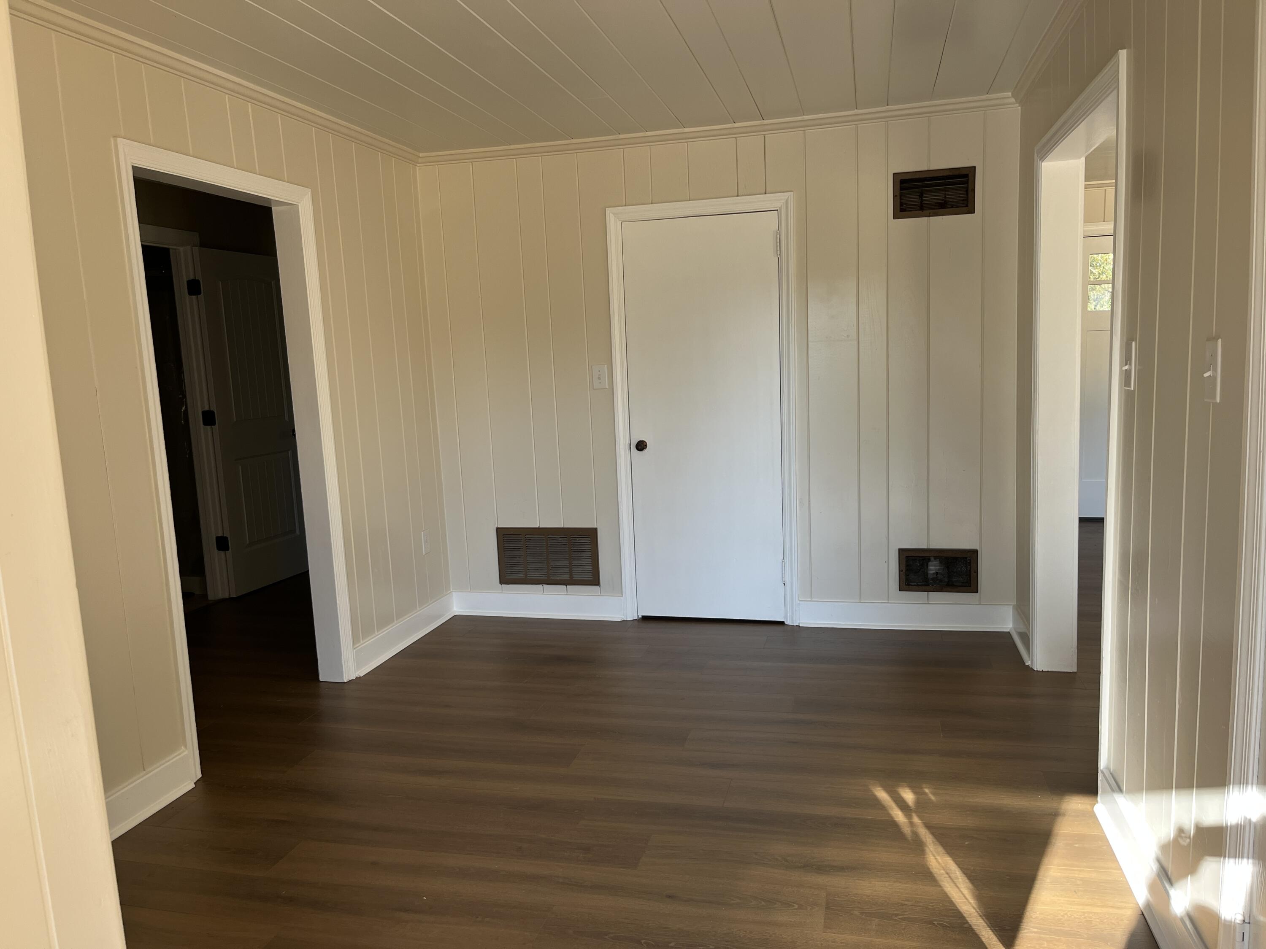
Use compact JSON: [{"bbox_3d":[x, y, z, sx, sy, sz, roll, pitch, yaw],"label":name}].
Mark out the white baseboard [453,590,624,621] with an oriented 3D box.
[{"bbox_3d":[-0.521,0.696,5.021,0.972,0.134,0.027,0,8,15],"label":"white baseboard"}]

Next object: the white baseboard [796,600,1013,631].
[{"bbox_3d":[1.298,0.680,4.542,0.993,0.134,0.027,0,8,15],"label":"white baseboard"}]

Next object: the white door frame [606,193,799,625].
[{"bbox_3d":[0.347,-0.276,4.676,0.898,2.075,0.070,0,8,15],"label":"white door frame"}]

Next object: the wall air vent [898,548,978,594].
[{"bbox_3d":[1.439,0.455,4.481,0.356,0.209,0.020,0,8,15],"label":"wall air vent"}]

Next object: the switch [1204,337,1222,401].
[{"bbox_3d":[1.109,-0.199,1.828,0.014,0.119,0.071,0,8,15],"label":"switch"}]

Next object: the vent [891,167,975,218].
[{"bbox_3d":[1.348,-1.259,4.254,0.351,0.202,0.020,0,8,15],"label":"vent"}]

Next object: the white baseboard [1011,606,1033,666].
[{"bbox_3d":[1.711,0.706,4.212,0.027,0.134,0.459,0,8,15],"label":"white baseboard"}]

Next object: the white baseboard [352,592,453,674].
[{"bbox_3d":[-1.099,0.768,4.676,0.027,0.134,0.999,0,8,15],"label":"white baseboard"}]

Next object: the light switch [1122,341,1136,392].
[{"bbox_3d":[1.257,-0.276,2.416,0.014,0.118,0.071,0,8,15],"label":"light switch"}]

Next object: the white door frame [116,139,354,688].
[{"bbox_3d":[-1.468,-0.065,3.584,0.155,2.105,1.046,0,8,15],"label":"white door frame"}]

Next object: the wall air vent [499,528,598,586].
[{"bbox_3d":[-0.446,0.431,4.970,0.554,0.303,0.018,0,8,15],"label":"wall air vent"}]

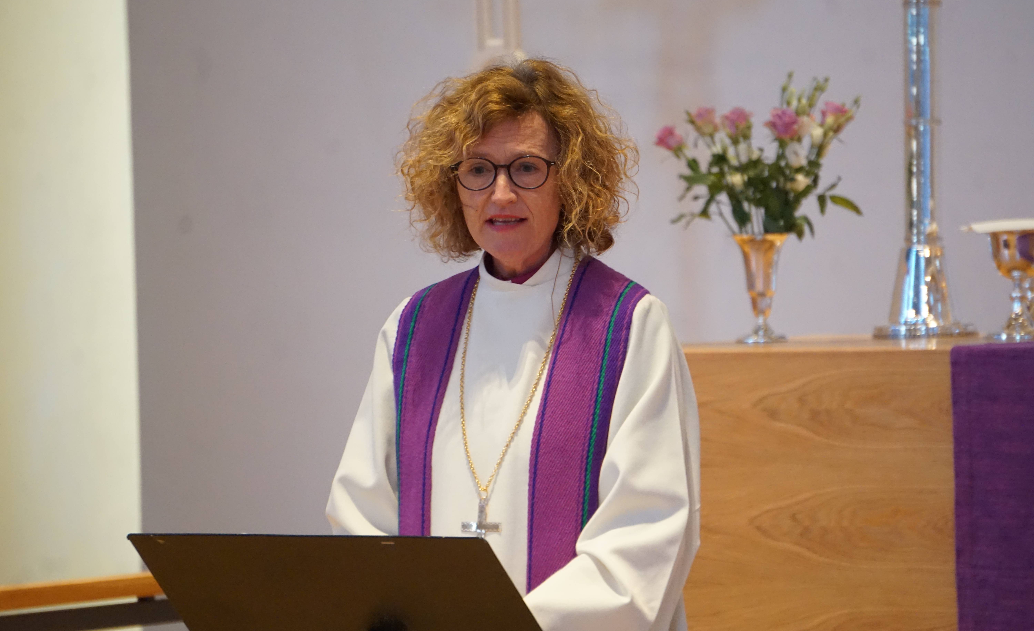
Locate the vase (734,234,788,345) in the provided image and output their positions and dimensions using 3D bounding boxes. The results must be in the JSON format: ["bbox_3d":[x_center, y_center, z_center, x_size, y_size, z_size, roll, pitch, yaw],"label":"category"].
[{"bbox_3d":[0.356,-0.040,13.200,0.080,0.160,0.080,-1,2,0],"label":"vase"}]

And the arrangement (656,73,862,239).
[{"bbox_3d":[0.352,-0.232,13.200,0.300,0.240,0.240,-1,2,12],"label":"arrangement"}]

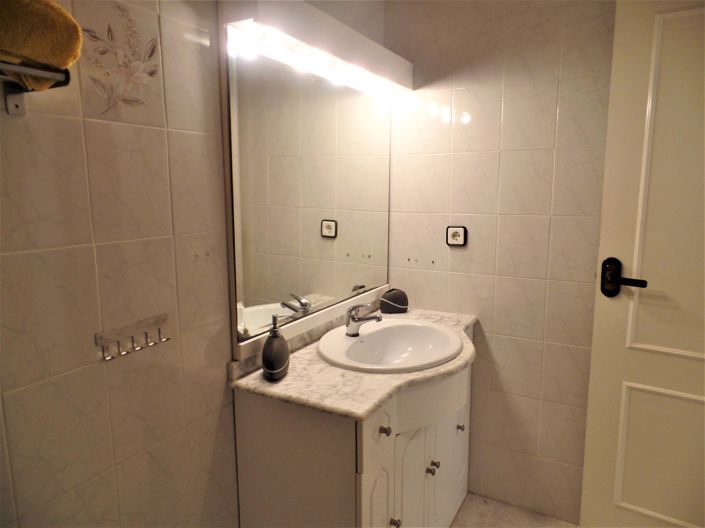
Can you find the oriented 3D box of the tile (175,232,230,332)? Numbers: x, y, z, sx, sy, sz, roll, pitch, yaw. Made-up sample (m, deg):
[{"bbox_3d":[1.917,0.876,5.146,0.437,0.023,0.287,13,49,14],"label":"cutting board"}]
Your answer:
[{"bbox_3d":[-0.389,0.041,1.250,0.010,0.250,0.195,5,10,29],"label":"tile"}]

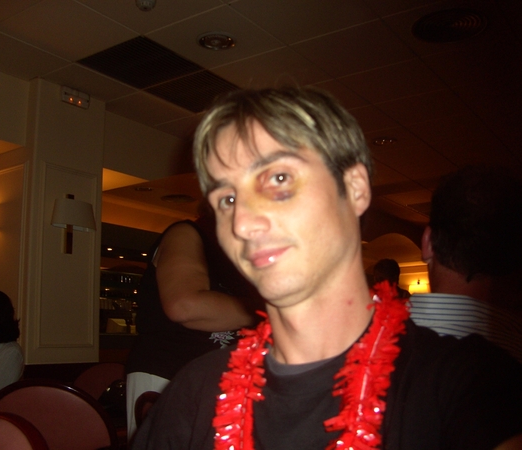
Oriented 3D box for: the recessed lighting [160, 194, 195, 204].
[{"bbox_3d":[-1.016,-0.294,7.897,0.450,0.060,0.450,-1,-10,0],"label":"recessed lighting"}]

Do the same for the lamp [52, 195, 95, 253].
[{"bbox_3d":[-1.235,-0.009,4.255,0.165,0.400,0.370,-7,-12,33],"label":"lamp"}]

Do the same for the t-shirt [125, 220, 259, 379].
[{"bbox_3d":[-0.225,0.277,2.350,0.360,0.590,0.470,-5,-11,24],"label":"t-shirt"}]

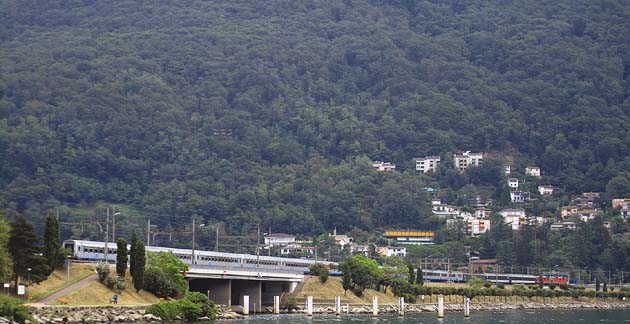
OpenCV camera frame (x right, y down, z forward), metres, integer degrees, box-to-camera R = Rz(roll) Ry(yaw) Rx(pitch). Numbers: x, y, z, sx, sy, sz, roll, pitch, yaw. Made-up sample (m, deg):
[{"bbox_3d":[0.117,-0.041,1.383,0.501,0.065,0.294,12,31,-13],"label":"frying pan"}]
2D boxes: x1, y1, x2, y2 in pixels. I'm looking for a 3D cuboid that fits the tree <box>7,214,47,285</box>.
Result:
[{"bbox_3d":[-42.760,13.360,222.000,5.820,11.040,5.530,2,-5,-11],"label":"tree"}]

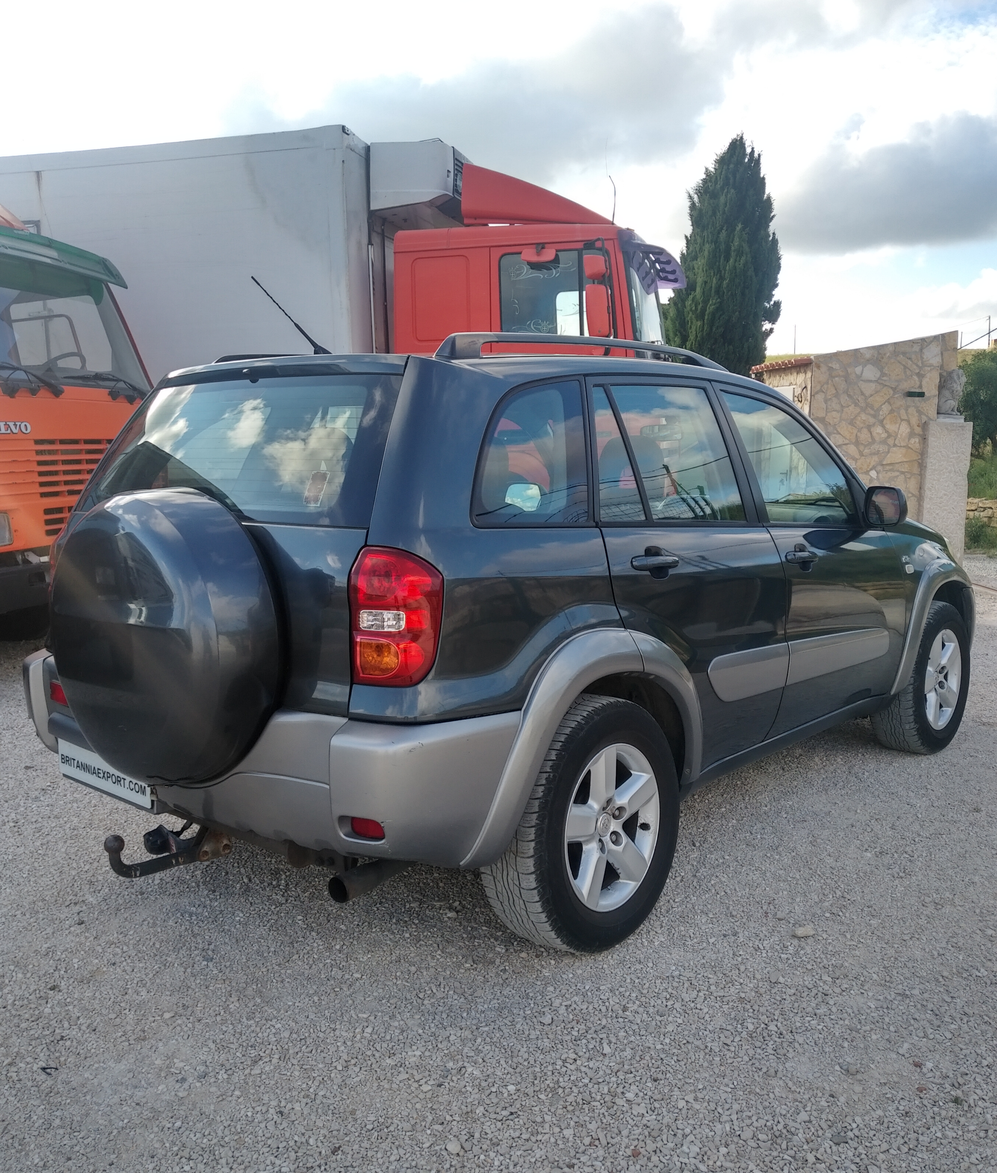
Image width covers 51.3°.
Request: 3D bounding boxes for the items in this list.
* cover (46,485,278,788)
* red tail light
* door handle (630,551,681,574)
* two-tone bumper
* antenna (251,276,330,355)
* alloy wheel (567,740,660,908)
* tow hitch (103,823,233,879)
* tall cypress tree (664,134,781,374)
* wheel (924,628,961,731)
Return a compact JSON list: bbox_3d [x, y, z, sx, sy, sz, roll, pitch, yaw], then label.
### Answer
[{"bbox_3d":[-0.870,0.123,2.626,0.730,0.730,0.220,5,9,42],"label":"cover"},{"bbox_3d":[-0.222,0.063,2.261,0.180,0.295,0.180,5,9,42],"label":"red tail light"},{"bbox_3d":[0.420,-0.068,2.821,0.050,0.048,0.215,5,9,42],"label":"door handle"},{"bbox_3d":[-0.464,0.302,3.148,1.770,0.470,1.230,5,9,42],"label":"two-tone bumper"},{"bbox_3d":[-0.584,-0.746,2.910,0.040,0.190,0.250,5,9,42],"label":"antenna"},{"bbox_3d":[0.258,0.634,2.838,0.170,0.445,0.445,5,9,42],"label":"alloy wheel"},{"bbox_3d":[-0.870,0.684,2.749,0.130,0.130,0.350,5,9,42],"label":"tow hitch"},{"bbox_3d":[4.108,-4.427,18.677,2.250,7.090,2.250,1,7,12],"label":"tall cypress tree"},{"bbox_3d":[1.908,0.410,4.655,0.170,0.445,0.445,5,9,42],"label":"wheel"}]

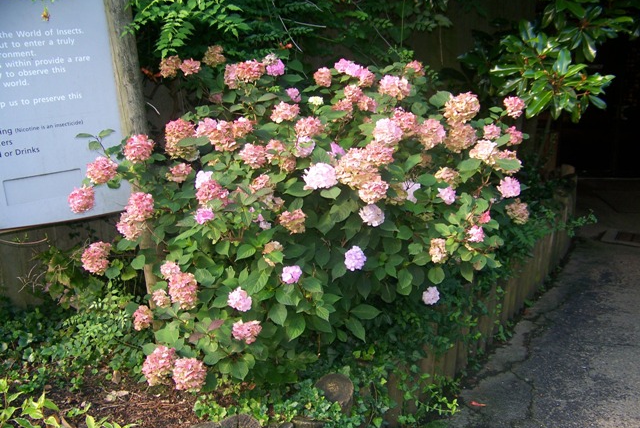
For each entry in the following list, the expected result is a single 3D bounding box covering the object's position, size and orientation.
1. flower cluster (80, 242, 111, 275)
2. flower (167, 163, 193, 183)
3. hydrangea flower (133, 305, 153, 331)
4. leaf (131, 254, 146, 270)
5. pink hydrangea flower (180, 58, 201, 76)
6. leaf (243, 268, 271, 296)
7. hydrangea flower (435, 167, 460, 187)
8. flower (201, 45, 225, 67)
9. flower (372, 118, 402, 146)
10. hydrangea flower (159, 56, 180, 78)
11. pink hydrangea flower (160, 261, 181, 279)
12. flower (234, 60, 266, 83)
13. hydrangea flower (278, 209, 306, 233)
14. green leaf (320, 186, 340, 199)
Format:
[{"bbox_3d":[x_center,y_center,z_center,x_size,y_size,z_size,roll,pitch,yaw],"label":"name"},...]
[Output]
[{"bbox_3d":[-0.850,0.165,2.450,0.110,0.125,0.108,0,20,0],"label":"flower cluster"},{"bbox_3d":[-0.547,-0.162,2.520,0.098,0.072,0.084,-6,18,-12],"label":"flower"},{"bbox_3d":[-0.658,0.384,2.400,0.072,0.093,0.078,0,20,0],"label":"hydrangea flower"},{"bbox_3d":[-0.673,0.180,2.400,0.056,0.050,0.045,-8,19,-16],"label":"leaf"},{"bbox_3d":[-0.524,-0.593,2.620,0.080,0.068,0.080,-6,21,-10],"label":"pink hydrangea flower"},{"bbox_3d":[-0.232,0.250,2.400,0.096,0.092,0.060,-3,15,-6],"label":"leaf"},{"bbox_3d":[0.522,-0.154,2.650,0.103,0.079,0.101,0,20,0],"label":"hydrangea flower"},{"bbox_3d":[-0.543,-0.808,3.300,0.112,0.112,0.112,-5,20,-8],"label":"flower"},{"bbox_3d":[0.269,-0.325,2.580,0.116,0.104,0.110,0,18,6],"label":"flower"},{"bbox_3d":[-0.744,-0.724,3.200,0.109,0.109,0.109,-6,21,-12],"label":"hydrangea flower"},{"bbox_3d":[-0.554,0.206,2.400,0.072,0.065,0.074,0,20,0],"label":"pink hydrangea flower"},{"bbox_3d":[-0.264,-0.542,2.460,0.120,0.085,0.110,-4,20,-5],"label":"flower"},{"bbox_3d":[-0.099,0.023,2.330,0.098,0.080,0.089,-3,18,-2],"label":"hydrangea flower"},{"bbox_3d":[0.044,-0.086,2.600,0.084,0.050,0.060,-1,20,1],"label":"green leaf"}]

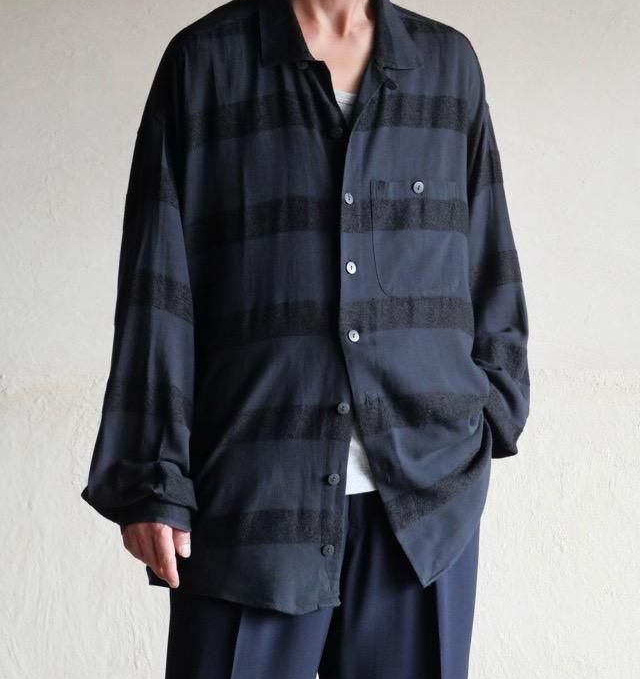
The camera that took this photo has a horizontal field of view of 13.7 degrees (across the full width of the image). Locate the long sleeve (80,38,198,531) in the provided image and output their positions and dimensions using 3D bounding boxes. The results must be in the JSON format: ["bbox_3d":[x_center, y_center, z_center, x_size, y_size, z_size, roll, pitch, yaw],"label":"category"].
[{"bbox_3d":[-0.234,-0.071,3.450,0.150,0.640,0.190,2,1,-12],"label":"long sleeve"}]

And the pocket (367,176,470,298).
[{"bbox_3d":[0.126,-0.130,3.400,0.130,0.150,0.022,1,-2,-16],"label":"pocket"}]

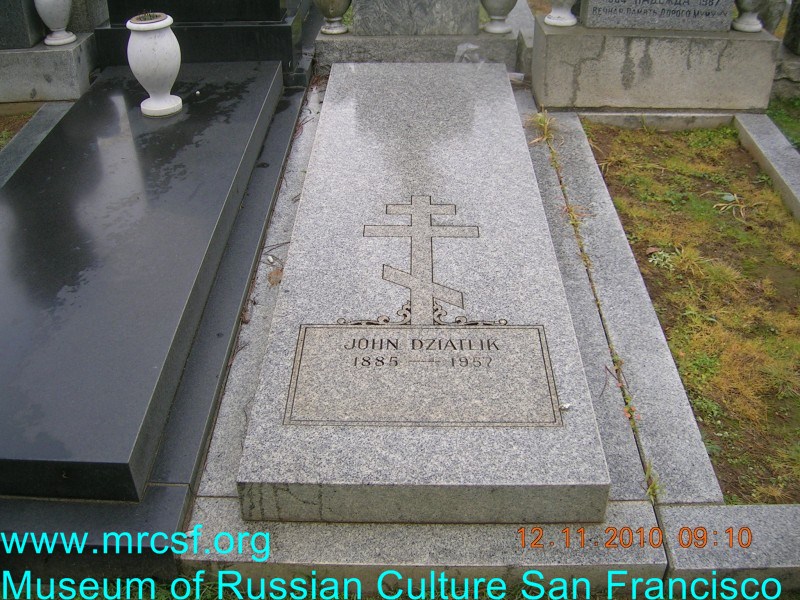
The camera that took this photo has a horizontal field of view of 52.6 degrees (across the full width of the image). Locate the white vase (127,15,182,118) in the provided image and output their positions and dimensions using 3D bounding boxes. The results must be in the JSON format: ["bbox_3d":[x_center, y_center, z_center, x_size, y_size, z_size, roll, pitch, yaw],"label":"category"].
[{"bbox_3d":[-0.859,-0.824,2.848,0.185,0.317,0.185,0,37,0],"label":"white vase"}]

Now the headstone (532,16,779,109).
[{"bbox_3d":[1.008,-0.938,3.221,0.884,0.277,0.227,0,37,0],"label":"headstone"}]

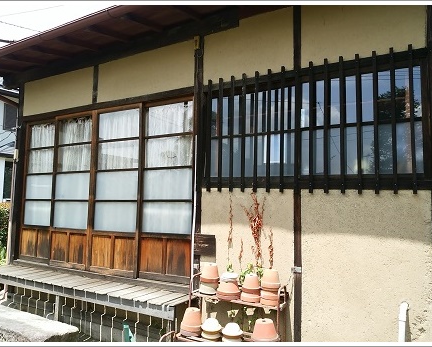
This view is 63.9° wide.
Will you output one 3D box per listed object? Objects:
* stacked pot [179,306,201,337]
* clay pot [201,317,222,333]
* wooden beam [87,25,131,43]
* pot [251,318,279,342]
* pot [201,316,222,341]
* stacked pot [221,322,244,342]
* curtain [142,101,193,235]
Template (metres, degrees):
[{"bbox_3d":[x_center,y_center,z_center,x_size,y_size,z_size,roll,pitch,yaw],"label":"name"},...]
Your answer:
[{"bbox_3d":[-0.183,1.121,2.627,0.161,0.177,0.161,1,-4,0],"label":"stacked pot"},{"bbox_3d":[-0.031,1.111,2.547,0.154,0.062,0.154,1,-4,0],"label":"clay pot"},{"bbox_3d":[-1.029,-1.389,3.418,0.060,0.075,0.580,-1,8,28],"label":"wooden beam"},{"bbox_3d":[0.341,1.088,2.350,0.197,0.165,0.197,1,-4,0],"label":"pot"},{"bbox_3d":[-0.030,1.141,2.544,0.153,0.123,0.153,1,-4,0],"label":"pot"},{"bbox_3d":[0.121,1.142,2.463,0.156,0.120,0.156,1,-4,0],"label":"stacked pot"},{"bbox_3d":[-0.485,-0.054,3.458,0.631,1.321,0.080,-1,-5,28],"label":"curtain"}]

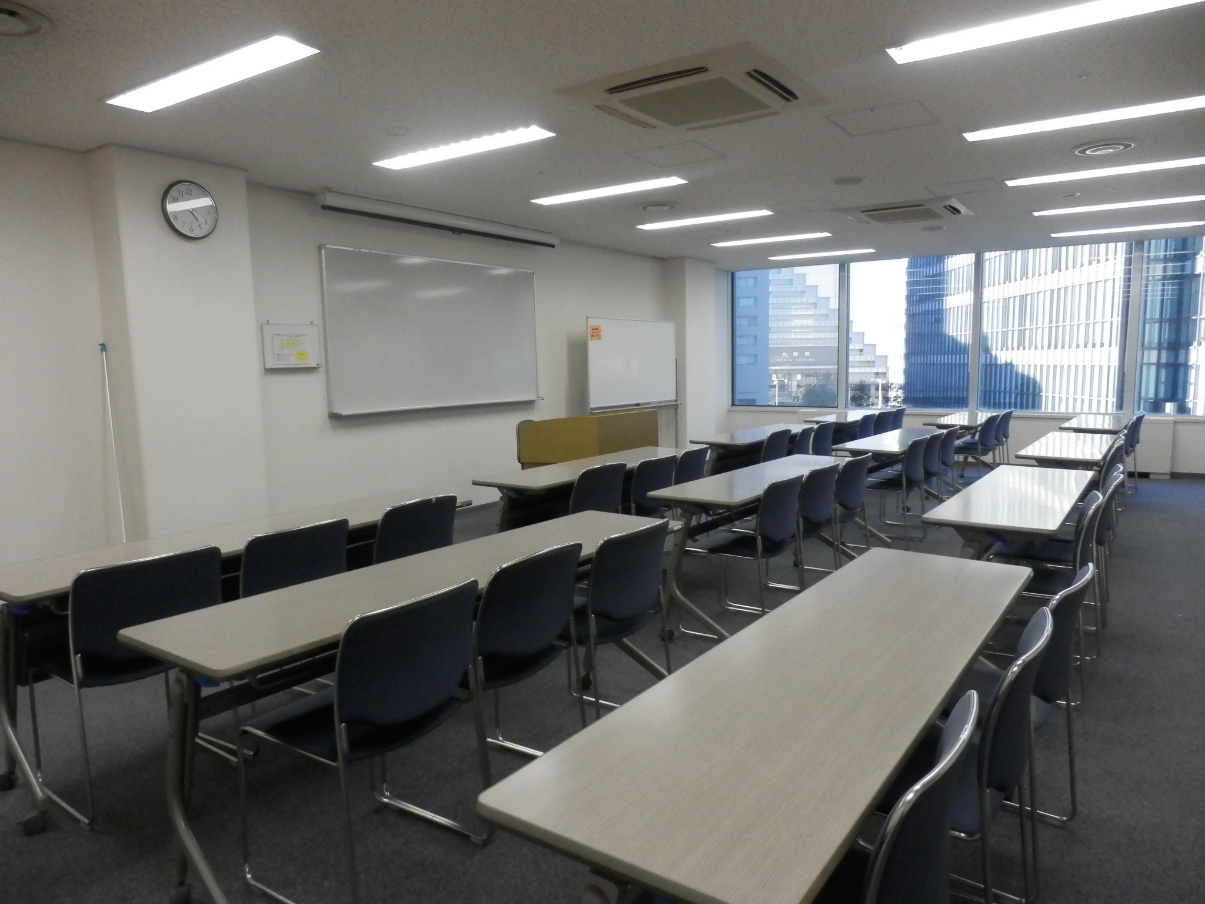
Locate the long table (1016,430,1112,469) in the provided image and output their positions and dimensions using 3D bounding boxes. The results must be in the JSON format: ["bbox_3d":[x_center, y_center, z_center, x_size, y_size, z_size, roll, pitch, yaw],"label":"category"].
[{"bbox_3d":[3.180,0.297,5.683,0.460,0.710,1.800,3,7,34],"label":"long table"}]

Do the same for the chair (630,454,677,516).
[{"bbox_3d":[0.147,0.391,4.946,0.520,0.765,0.480,3,7,34],"label":"chair"}]

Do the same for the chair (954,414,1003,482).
[{"bbox_3d":[3.417,0.028,7.804,0.520,0.765,0.480,3,7,37],"label":"chair"}]

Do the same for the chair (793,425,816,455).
[{"bbox_3d":[1.456,0.171,6.897,0.510,0.760,0.500,3,7,34],"label":"chair"}]

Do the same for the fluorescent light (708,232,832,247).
[{"bbox_3d":[1.700,-2.182,8.502,1.241,0.080,0.195,3,7,34],"label":"fluorescent light"}]

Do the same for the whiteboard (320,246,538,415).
[{"bbox_3d":[-1.299,-0.982,6.955,0.080,1.199,2.412,3,7,34],"label":"whiteboard"}]

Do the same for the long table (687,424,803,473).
[{"bbox_3d":[1.350,0.189,6.964,0.450,0.700,1.800,3,7,34],"label":"long table"}]

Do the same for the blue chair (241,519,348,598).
[{"bbox_3d":[-1.263,0.621,3.125,0.510,0.760,0.500,3,7,34],"label":"blue chair"}]

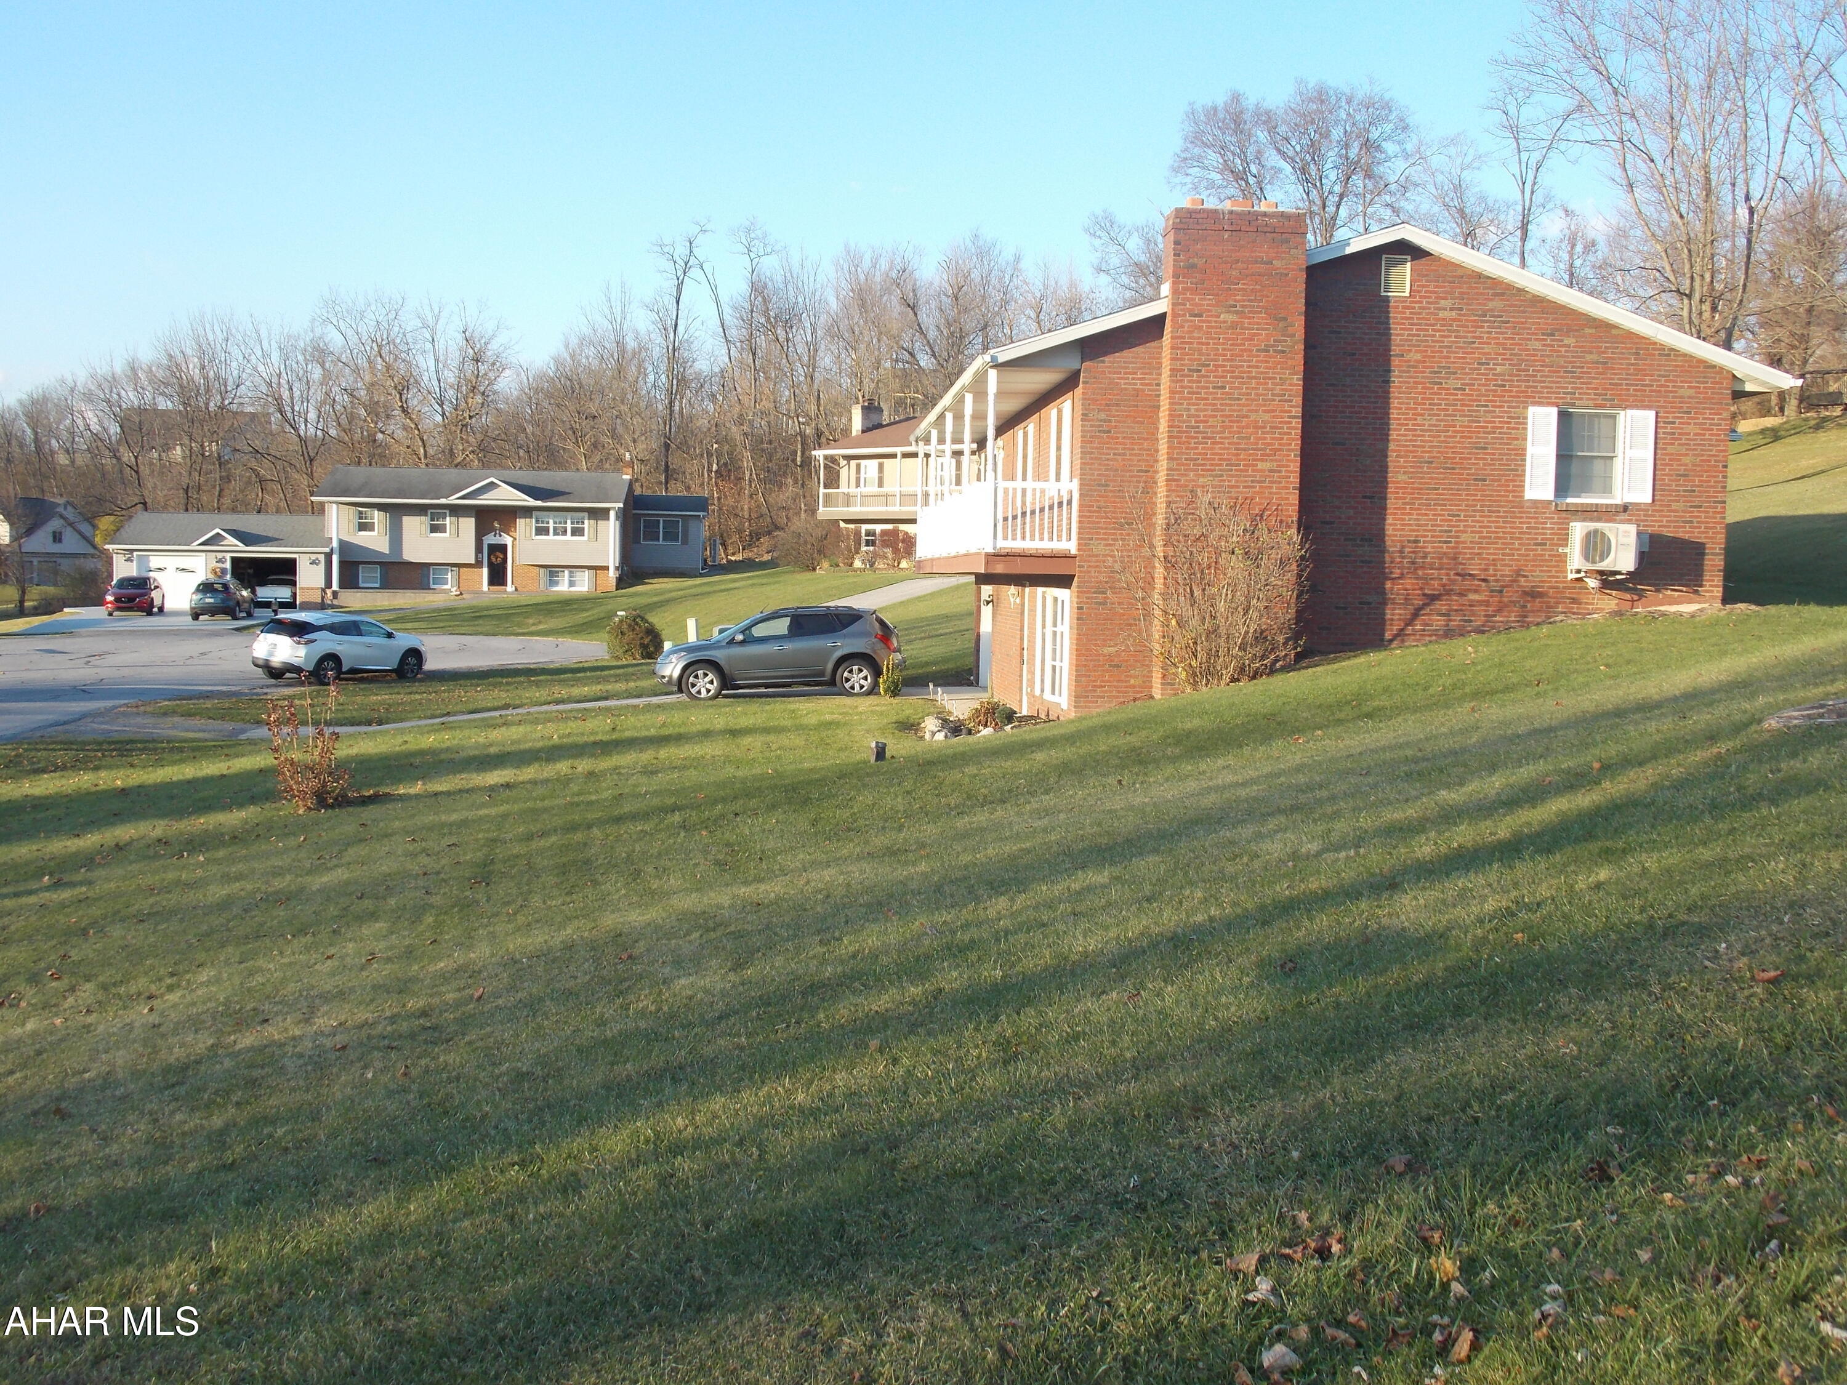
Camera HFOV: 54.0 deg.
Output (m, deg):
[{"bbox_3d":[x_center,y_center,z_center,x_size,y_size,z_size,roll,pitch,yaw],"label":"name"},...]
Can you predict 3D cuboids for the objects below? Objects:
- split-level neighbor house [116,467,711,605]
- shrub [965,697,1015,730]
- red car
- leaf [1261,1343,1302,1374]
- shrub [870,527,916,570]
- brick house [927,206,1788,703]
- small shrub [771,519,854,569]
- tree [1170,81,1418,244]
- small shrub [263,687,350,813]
[{"bbox_3d":[-24.442,-7.658,89.906,27.539,7.029,10.400,1,4,-4],"label":"split-level neighbor house"},{"bbox_3d":[0.937,0.295,25.600,0.700,0.500,0.680,1,4,-4],"label":"shrub"},{"bbox_3d":[-34.341,-4.223,79.000,1.860,1.670,4.550,0,4,-14],"label":"red car"},{"bbox_3d":[0.722,1.344,3.660,0.085,0.045,0.065,1,4,-4],"label":"leaf"},{"bbox_3d":[-1.264,-6.134,77.500,1.850,1.800,1.750,1,4,-4],"label":"shrub"},{"bbox_3d":[5.531,-3.049,29.243,10.668,6.912,13.050,1,4,-4],"label":"brick house"},{"bbox_3d":[-4.747,-6.349,77.500,3.300,2.200,2.800,1,4,-4],"label":"small shrub"},{"bbox_3d":[14.747,-16.580,72.000,10.000,15.000,9.500,1,4,-4],"label":"tree"},{"bbox_3d":[-6.859,0.627,20.219,1.000,1.450,1.000,1,4,-4],"label":"small shrub"}]

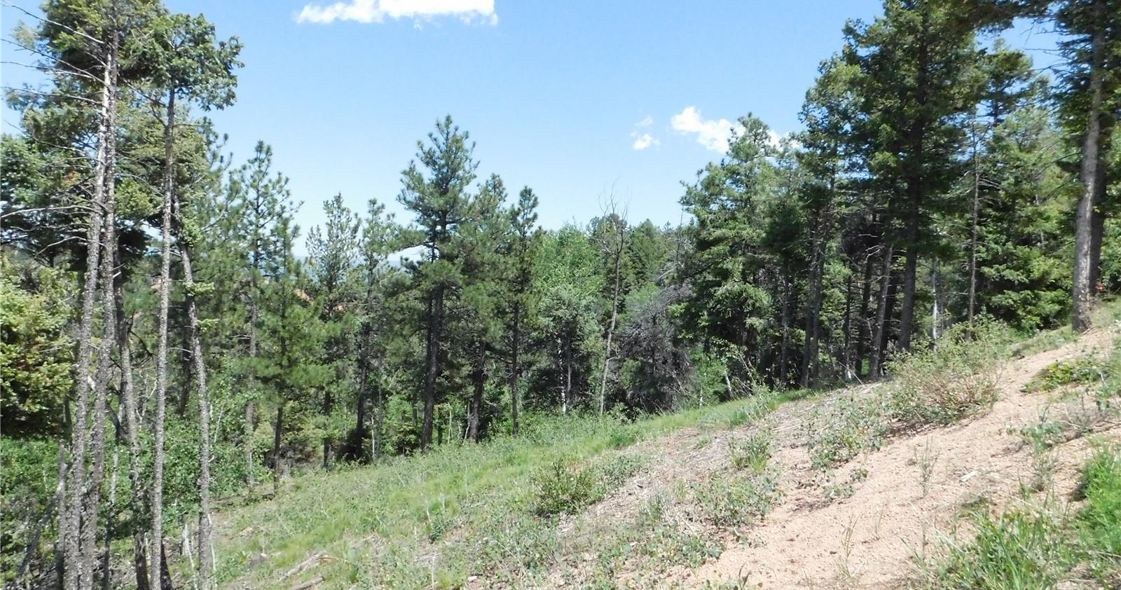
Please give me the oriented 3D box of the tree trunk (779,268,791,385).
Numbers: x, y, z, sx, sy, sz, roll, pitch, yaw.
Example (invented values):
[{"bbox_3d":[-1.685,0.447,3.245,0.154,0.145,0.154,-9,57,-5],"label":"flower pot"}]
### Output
[{"bbox_3d":[5.575,0.785,18.449,0.164,2.891,0.164,2,2,17],"label":"tree trunk"}]

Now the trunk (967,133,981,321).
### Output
[{"bbox_3d":[10.497,-1.613,18.916,0.121,4.771,0.121,3,2,29],"label":"trunk"}]

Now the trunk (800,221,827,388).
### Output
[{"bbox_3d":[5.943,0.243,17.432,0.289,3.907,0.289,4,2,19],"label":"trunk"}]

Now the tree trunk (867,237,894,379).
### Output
[{"bbox_3d":[7.321,0.324,16.944,0.227,3.187,0.227,5,2,23],"label":"tree trunk"}]

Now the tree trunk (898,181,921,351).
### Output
[{"bbox_3d":[8.865,-0.714,18.922,0.356,4.322,0.320,5,2,25],"label":"tree trunk"}]

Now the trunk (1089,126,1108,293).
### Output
[{"bbox_3d":[12.243,-1.933,16.932,0.279,3.770,0.251,3,3,36],"label":"trunk"}]

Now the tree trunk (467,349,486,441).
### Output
[{"bbox_3d":[-2.521,3.052,22.453,0.271,2.716,0.271,3,2,-6],"label":"tree trunk"}]

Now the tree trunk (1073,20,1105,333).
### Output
[{"bbox_3d":[10.229,-2.262,14.394,0.331,6.013,0.331,3,2,35],"label":"tree trunk"}]

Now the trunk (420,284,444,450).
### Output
[{"bbox_3d":[-4.275,2.426,24.900,0.439,5.543,0.351,4,2,-9],"label":"trunk"}]

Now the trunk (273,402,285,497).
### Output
[{"bbox_3d":[-8.121,4.455,21.450,0.202,2.751,0.202,3,2,-20],"label":"trunk"}]

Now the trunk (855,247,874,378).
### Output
[{"bbox_3d":[8.553,0.498,20.934,0.246,3.681,0.222,5,2,22],"label":"trunk"}]

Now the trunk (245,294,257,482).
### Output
[{"bbox_3d":[-8.860,2.705,21.406,0.218,5.392,0.218,2,2,-22],"label":"trunk"}]

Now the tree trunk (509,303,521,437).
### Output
[{"bbox_3d":[-1.322,2.211,21.930,0.176,3.987,0.176,1,2,-3],"label":"tree trunk"}]

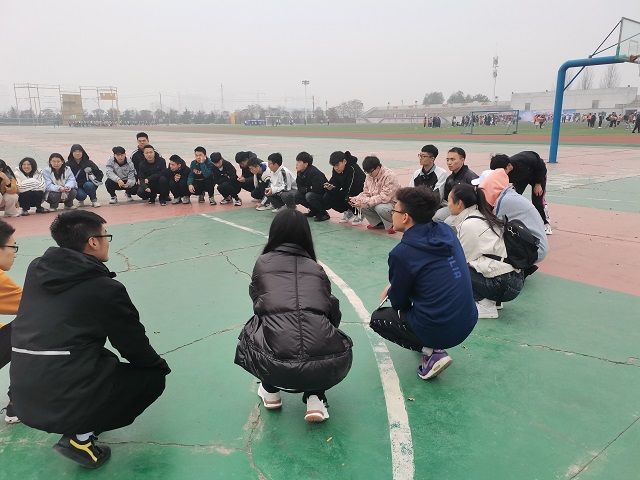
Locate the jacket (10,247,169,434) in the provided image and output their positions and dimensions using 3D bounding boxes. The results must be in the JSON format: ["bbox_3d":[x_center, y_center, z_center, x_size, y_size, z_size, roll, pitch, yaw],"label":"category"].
[{"bbox_3d":[-0.879,0.348,1.850,0.490,0.620,0.480,-13,18,-40],"label":"jacket"}]

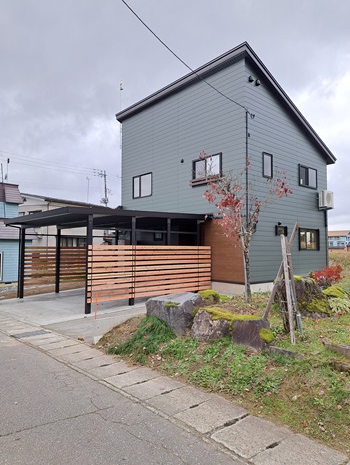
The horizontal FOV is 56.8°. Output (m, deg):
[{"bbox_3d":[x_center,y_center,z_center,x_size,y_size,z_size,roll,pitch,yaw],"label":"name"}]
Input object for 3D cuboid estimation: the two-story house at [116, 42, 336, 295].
[{"bbox_3d":[2.253,-1.821,15.971,6.960,8.613,8.255,2,-3,-41],"label":"two-story house"}]

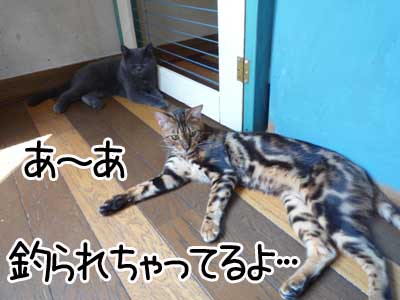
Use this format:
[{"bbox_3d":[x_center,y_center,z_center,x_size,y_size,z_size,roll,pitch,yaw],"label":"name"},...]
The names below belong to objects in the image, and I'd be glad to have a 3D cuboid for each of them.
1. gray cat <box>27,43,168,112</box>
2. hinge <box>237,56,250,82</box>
[{"bbox_3d":[-0.428,-0.297,1.148,0.603,0.218,0.202,2,34,9],"label":"gray cat"},{"bbox_3d":[0.119,-0.223,0.815,0.011,0.069,0.049,-26,39,-29],"label":"hinge"}]

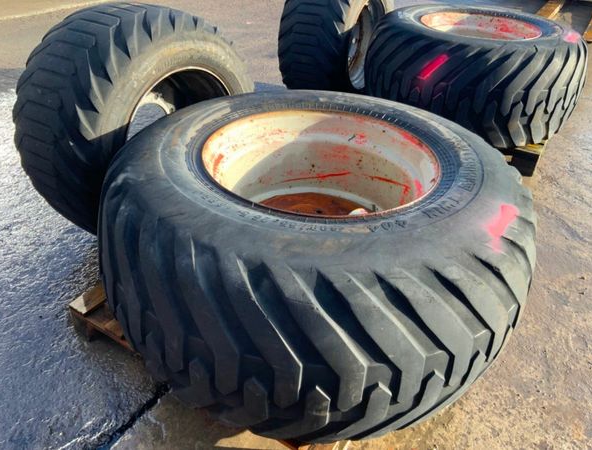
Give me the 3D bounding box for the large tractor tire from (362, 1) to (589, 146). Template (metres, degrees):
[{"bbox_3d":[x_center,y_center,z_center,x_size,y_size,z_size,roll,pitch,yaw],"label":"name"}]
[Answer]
[{"bbox_3d":[1.108,-0.989,3.207,1.330,0.605,1.330,3,34,0],"label":"large tractor tire"}]

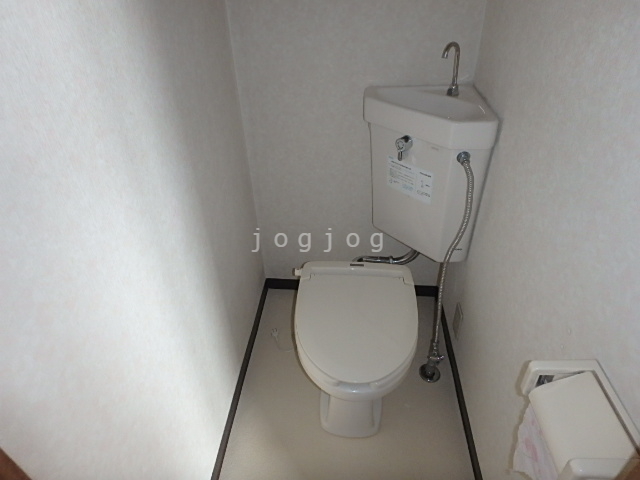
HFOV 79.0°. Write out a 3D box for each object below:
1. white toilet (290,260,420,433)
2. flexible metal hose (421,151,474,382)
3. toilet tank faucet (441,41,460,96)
[{"bbox_3d":[0.103,0.371,1.301,0.390,0.424,0.550,1,35,5],"label":"white toilet"},{"bbox_3d":[0.420,0.129,1.280,0.105,0.820,0.215,1,35,5],"label":"flexible metal hose"},{"bbox_3d":[0.386,-0.505,1.157,0.099,0.158,0.030,-26,41,-29],"label":"toilet tank faucet"}]

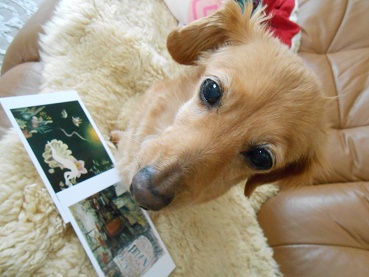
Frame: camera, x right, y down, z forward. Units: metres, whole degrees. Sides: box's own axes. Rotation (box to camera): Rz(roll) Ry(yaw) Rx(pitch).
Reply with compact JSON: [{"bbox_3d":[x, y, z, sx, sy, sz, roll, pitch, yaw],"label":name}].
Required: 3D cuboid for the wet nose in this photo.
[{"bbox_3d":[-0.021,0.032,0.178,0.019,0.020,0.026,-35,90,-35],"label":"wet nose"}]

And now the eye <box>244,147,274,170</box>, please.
[{"bbox_3d":[0.055,0.015,0.205,0.021,0.012,0.015,27,98,1],"label":"eye"}]

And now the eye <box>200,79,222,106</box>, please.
[{"bbox_3d":[0.020,-0.034,0.205,0.015,0.012,0.019,-31,83,11],"label":"eye"}]

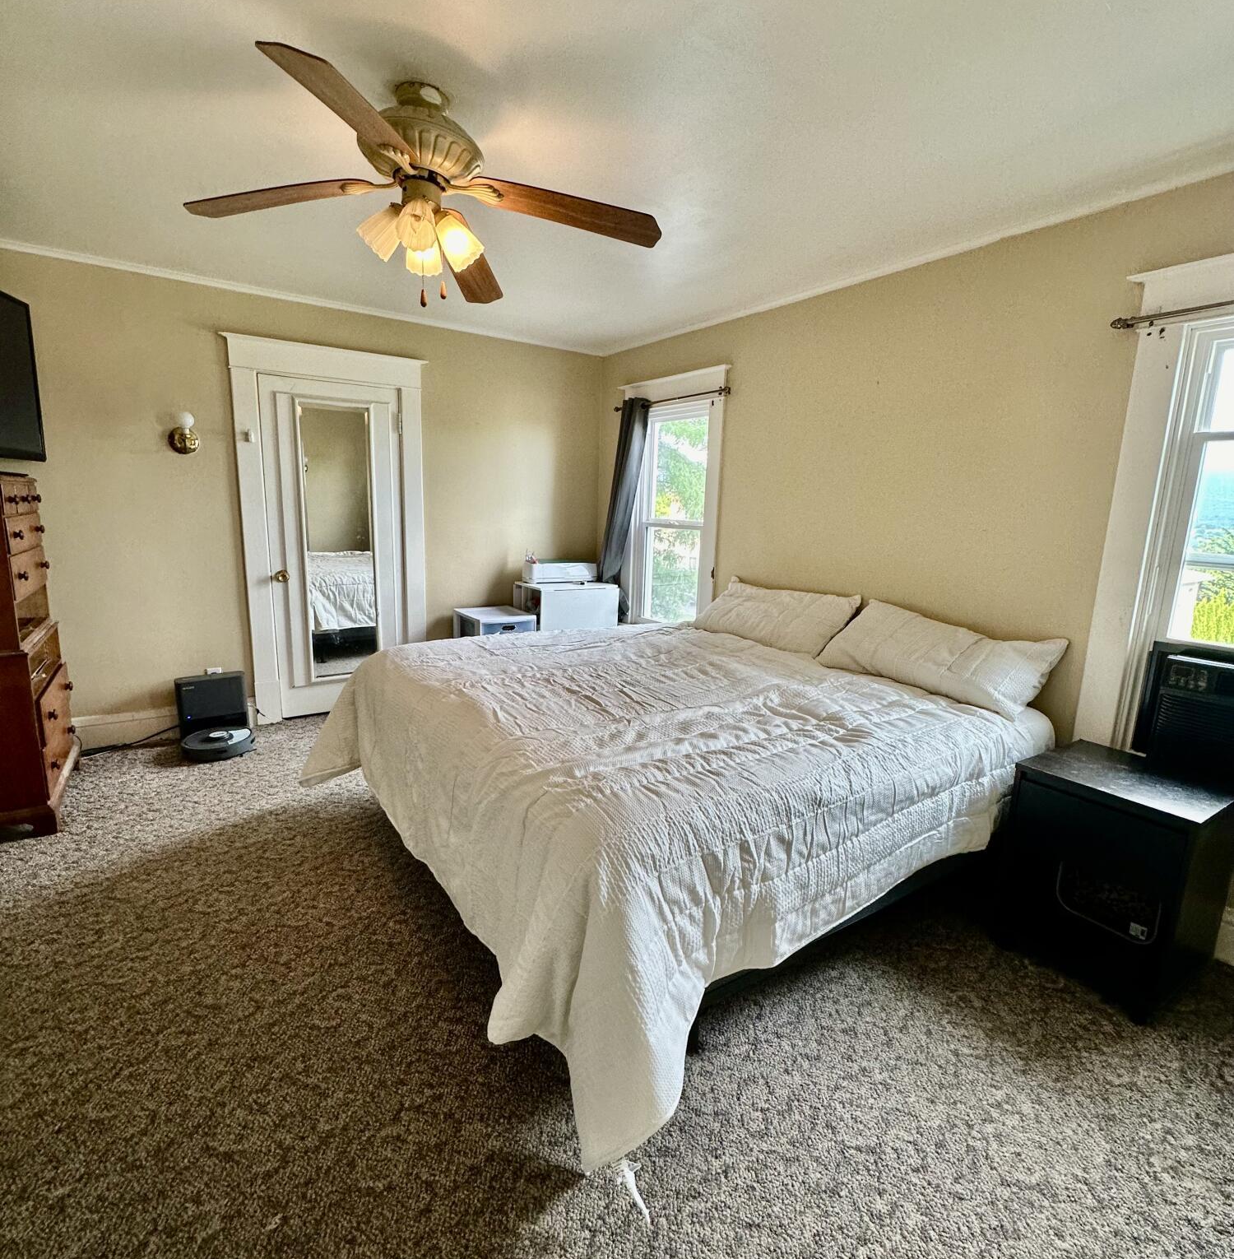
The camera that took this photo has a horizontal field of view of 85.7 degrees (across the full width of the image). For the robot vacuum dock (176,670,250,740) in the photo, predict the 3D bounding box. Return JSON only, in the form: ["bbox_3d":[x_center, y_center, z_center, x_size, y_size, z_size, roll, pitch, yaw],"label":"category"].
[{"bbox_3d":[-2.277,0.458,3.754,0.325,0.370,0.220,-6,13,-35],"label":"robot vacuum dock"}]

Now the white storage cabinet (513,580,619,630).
[{"bbox_3d":[-0.383,0.073,4.890,0.575,0.800,0.460,-4,12,-30],"label":"white storage cabinet"}]

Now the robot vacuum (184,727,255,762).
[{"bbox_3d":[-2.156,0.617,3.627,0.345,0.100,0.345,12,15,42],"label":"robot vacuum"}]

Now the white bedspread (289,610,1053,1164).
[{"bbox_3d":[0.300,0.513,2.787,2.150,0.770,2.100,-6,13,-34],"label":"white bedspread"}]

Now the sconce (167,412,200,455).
[{"bbox_3d":[-2.311,-1.050,3.557,0.135,0.220,0.110,-6,13,-34],"label":"sconce"}]

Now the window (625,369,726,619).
[{"bbox_3d":[0.336,-0.803,4.495,0.120,1.680,1.050,-6,13,-34],"label":"window"}]

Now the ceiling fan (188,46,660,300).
[{"bbox_3d":[-0.524,-1.177,1.825,1.280,0.520,1.280,2,11,1],"label":"ceiling fan"}]

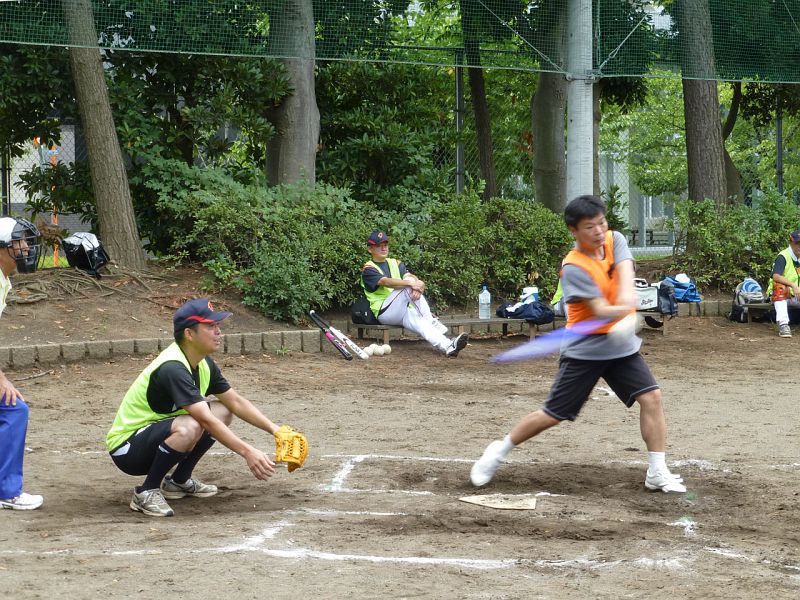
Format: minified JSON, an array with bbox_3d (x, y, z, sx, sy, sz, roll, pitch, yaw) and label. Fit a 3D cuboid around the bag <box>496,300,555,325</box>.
[{"bbox_3d":[1.203,0.115,17.500,0.530,0.240,0.270,-2,4,-22],"label":"bag"}]

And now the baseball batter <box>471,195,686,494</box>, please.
[{"bbox_3d":[0.997,0.243,10.200,1.050,1.650,0.720,-2,4,-18],"label":"baseball batter"}]

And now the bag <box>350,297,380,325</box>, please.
[{"bbox_3d":[-0.315,0.099,17.150,0.310,0.270,0.200,-2,4,-22],"label":"bag"}]

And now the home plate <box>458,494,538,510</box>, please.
[{"bbox_3d":[0.540,1.112,10.000,0.432,0.025,0.432,0,4,5],"label":"home plate"}]

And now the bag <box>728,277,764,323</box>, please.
[{"bbox_3d":[3.549,-0.005,18.700,0.340,0.450,0.280,-1,4,-10],"label":"bag"}]

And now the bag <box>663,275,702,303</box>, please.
[{"bbox_3d":[2.971,-0.121,19.200,0.380,0.290,0.280,-2,4,-15],"label":"bag"}]

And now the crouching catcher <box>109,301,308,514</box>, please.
[{"bbox_3d":[-1.044,0.585,9.850,0.920,1.090,0.600,1,4,20],"label":"crouching catcher"}]

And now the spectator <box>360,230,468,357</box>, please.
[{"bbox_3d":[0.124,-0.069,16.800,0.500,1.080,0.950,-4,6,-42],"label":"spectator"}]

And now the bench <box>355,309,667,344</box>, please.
[{"bbox_3d":[1.075,0.255,17.600,3.150,0.210,0.400,-2,4,-21],"label":"bench"}]

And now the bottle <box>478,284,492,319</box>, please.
[{"bbox_3d":[0.810,0.016,17.300,0.105,0.320,0.095,-2,4,-22],"label":"bottle"}]

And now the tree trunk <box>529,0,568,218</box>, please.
[{"bbox_3d":[1.797,-2.024,21.800,0.420,3.600,0.420,-1,4,0],"label":"tree trunk"}]

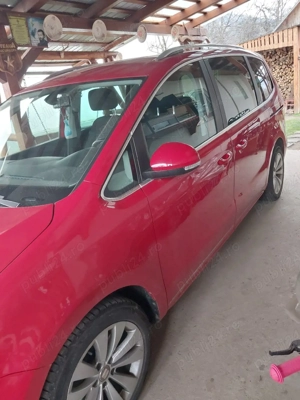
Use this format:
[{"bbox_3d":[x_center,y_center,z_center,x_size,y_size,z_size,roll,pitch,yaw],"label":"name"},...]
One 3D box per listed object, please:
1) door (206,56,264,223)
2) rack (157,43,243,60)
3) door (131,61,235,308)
[{"bbox_3d":[0.743,-0.542,2.809,0.260,1.190,0.930,6,24,32],"label":"door"},{"bbox_3d":[0.466,-1.165,2.687,0.090,0.100,1.680,6,24,32],"label":"rack"},{"bbox_3d":[0.216,-0.179,2.034,0.260,1.200,1.120,6,24,32],"label":"door"}]

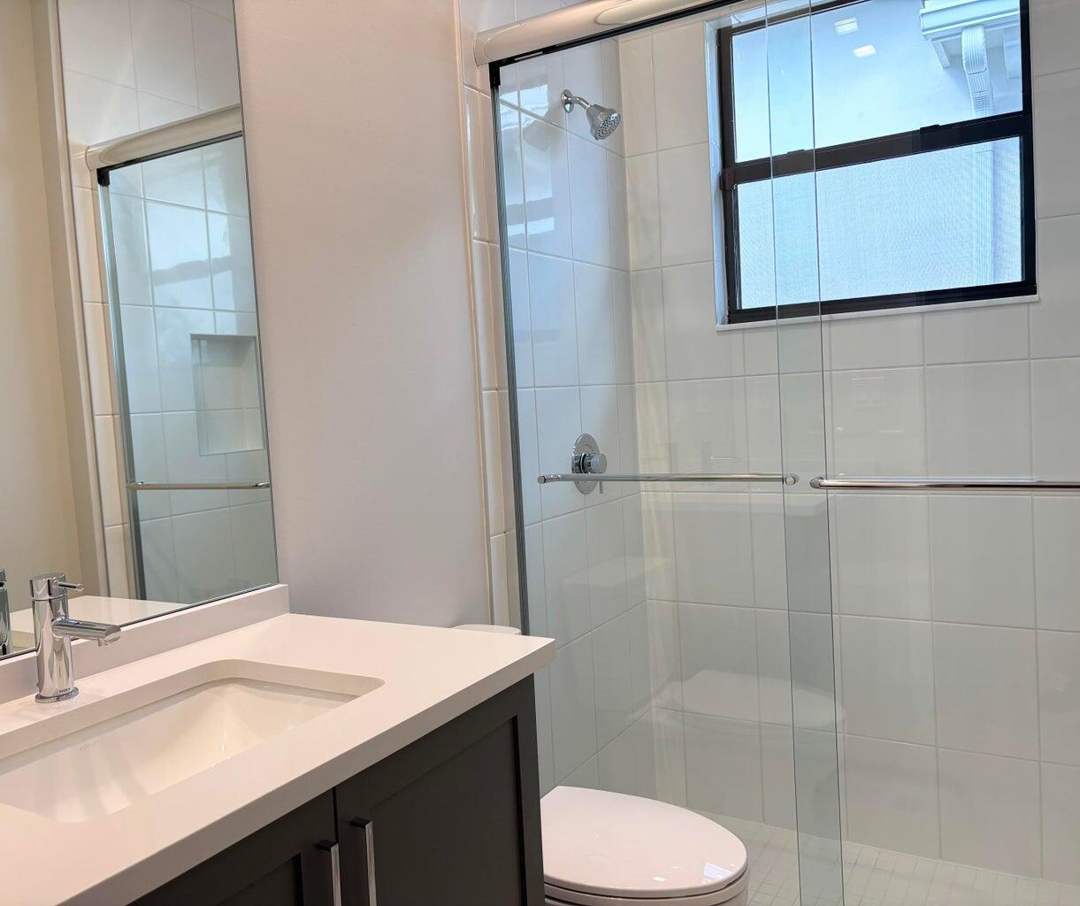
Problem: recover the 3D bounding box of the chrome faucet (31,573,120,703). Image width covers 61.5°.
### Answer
[{"bbox_3d":[-0.596,0.241,1.164,0.156,0.162,0.050,-1,4,31],"label":"chrome faucet"}]

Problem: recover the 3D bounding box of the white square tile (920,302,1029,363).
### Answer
[{"bbox_3d":[1.171,-0.316,2.438,0.252,0.144,0.010,-1,4,31],"label":"white square tile"}]

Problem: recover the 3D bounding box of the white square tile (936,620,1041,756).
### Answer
[{"bbox_3d":[1.225,0.649,2.496,0.252,0.356,0.010,-1,4,31],"label":"white square tile"}]

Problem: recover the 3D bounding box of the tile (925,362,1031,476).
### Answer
[{"bbox_3d":[1.185,-0.065,2.454,0.252,0.356,0.010,-1,4,31],"label":"tile"}]

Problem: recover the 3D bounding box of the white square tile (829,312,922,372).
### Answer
[{"bbox_3d":[0.952,-0.311,2.568,0.252,0.144,0.010,-1,4,31],"label":"white square tile"}]

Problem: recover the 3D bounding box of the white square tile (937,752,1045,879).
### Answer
[{"bbox_3d":[1.244,0.990,2.517,0.252,0.325,0.010,-1,4,31],"label":"white square tile"}]

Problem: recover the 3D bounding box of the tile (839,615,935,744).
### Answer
[{"bbox_3d":[1.006,0.654,2.626,0.252,0.356,0.010,-1,4,31],"label":"tile"}]

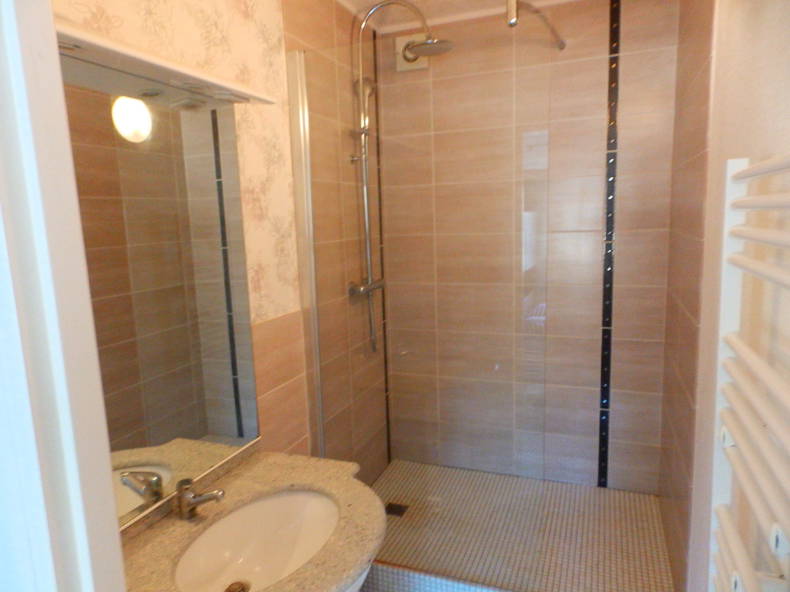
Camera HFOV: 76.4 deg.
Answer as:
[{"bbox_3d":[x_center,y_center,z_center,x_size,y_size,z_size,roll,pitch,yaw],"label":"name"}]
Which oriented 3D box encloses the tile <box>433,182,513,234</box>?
[{"bbox_3d":[0.393,-0.434,2.492,0.398,0.250,0.010,1,9,20],"label":"tile"}]

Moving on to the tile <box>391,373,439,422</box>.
[{"bbox_3d":[0.104,0.557,2.756,0.287,0.250,0.010,1,9,20],"label":"tile"}]

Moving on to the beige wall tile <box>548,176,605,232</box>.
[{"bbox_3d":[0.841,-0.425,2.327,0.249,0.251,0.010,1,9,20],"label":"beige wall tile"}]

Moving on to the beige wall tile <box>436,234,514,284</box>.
[{"bbox_3d":[0.402,-0.184,2.528,0.398,0.250,0.010,1,9,20],"label":"beige wall tile"}]

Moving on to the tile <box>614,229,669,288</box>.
[{"bbox_3d":[1.109,-0.170,2.268,0.220,0.251,0.010,1,9,20],"label":"tile"}]

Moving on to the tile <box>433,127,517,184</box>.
[{"bbox_3d":[0.379,-0.676,2.433,0.395,0.250,0.015,1,9,20],"label":"tile"}]

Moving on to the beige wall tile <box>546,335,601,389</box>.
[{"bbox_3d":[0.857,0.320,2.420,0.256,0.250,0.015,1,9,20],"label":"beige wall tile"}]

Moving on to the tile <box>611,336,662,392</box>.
[{"bbox_3d":[1.125,0.328,2.337,0.218,0.250,0.010,1,9,20],"label":"tile"}]

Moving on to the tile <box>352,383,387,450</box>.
[{"bbox_3d":[-0.133,0.595,2.548,0.010,0.250,0.400,1,9,20],"label":"tile"}]

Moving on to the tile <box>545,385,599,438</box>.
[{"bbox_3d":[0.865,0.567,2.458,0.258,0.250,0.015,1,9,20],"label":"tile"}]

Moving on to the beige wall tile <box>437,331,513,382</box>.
[{"bbox_3d":[0.419,0.315,2.605,0.396,0.251,0.010,1,9,20],"label":"beige wall tile"}]

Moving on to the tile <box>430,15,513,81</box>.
[{"bbox_3d":[0.367,-1.181,2.384,0.398,0.250,0.010,1,9,20],"label":"tile"}]

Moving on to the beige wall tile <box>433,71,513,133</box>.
[{"bbox_3d":[0.374,-0.933,2.421,0.396,0.251,0.010,1,9,20],"label":"beige wall tile"}]

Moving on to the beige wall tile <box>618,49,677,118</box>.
[{"bbox_3d":[1.073,-0.911,2.139,0.221,0.250,0.015,1,9,20],"label":"beige wall tile"}]

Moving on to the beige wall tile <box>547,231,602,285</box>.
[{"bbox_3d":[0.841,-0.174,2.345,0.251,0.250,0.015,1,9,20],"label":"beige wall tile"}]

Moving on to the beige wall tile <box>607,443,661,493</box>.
[{"bbox_3d":[1.144,0.827,2.415,0.220,0.248,0.010,1,9,20],"label":"beige wall tile"}]

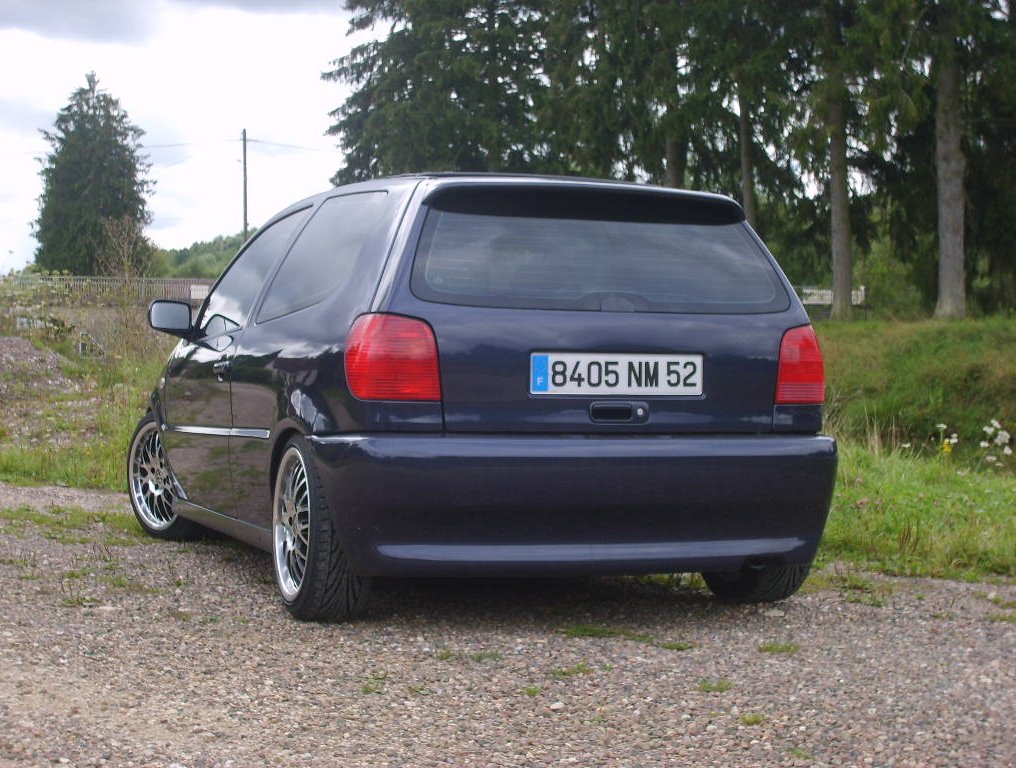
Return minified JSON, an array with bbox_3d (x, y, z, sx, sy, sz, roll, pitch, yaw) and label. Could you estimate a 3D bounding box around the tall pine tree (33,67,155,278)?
[{"bbox_3d":[-17.228,-8.458,75.000,4.800,8.980,4.800,0,1,0],"label":"tall pine tree"}]

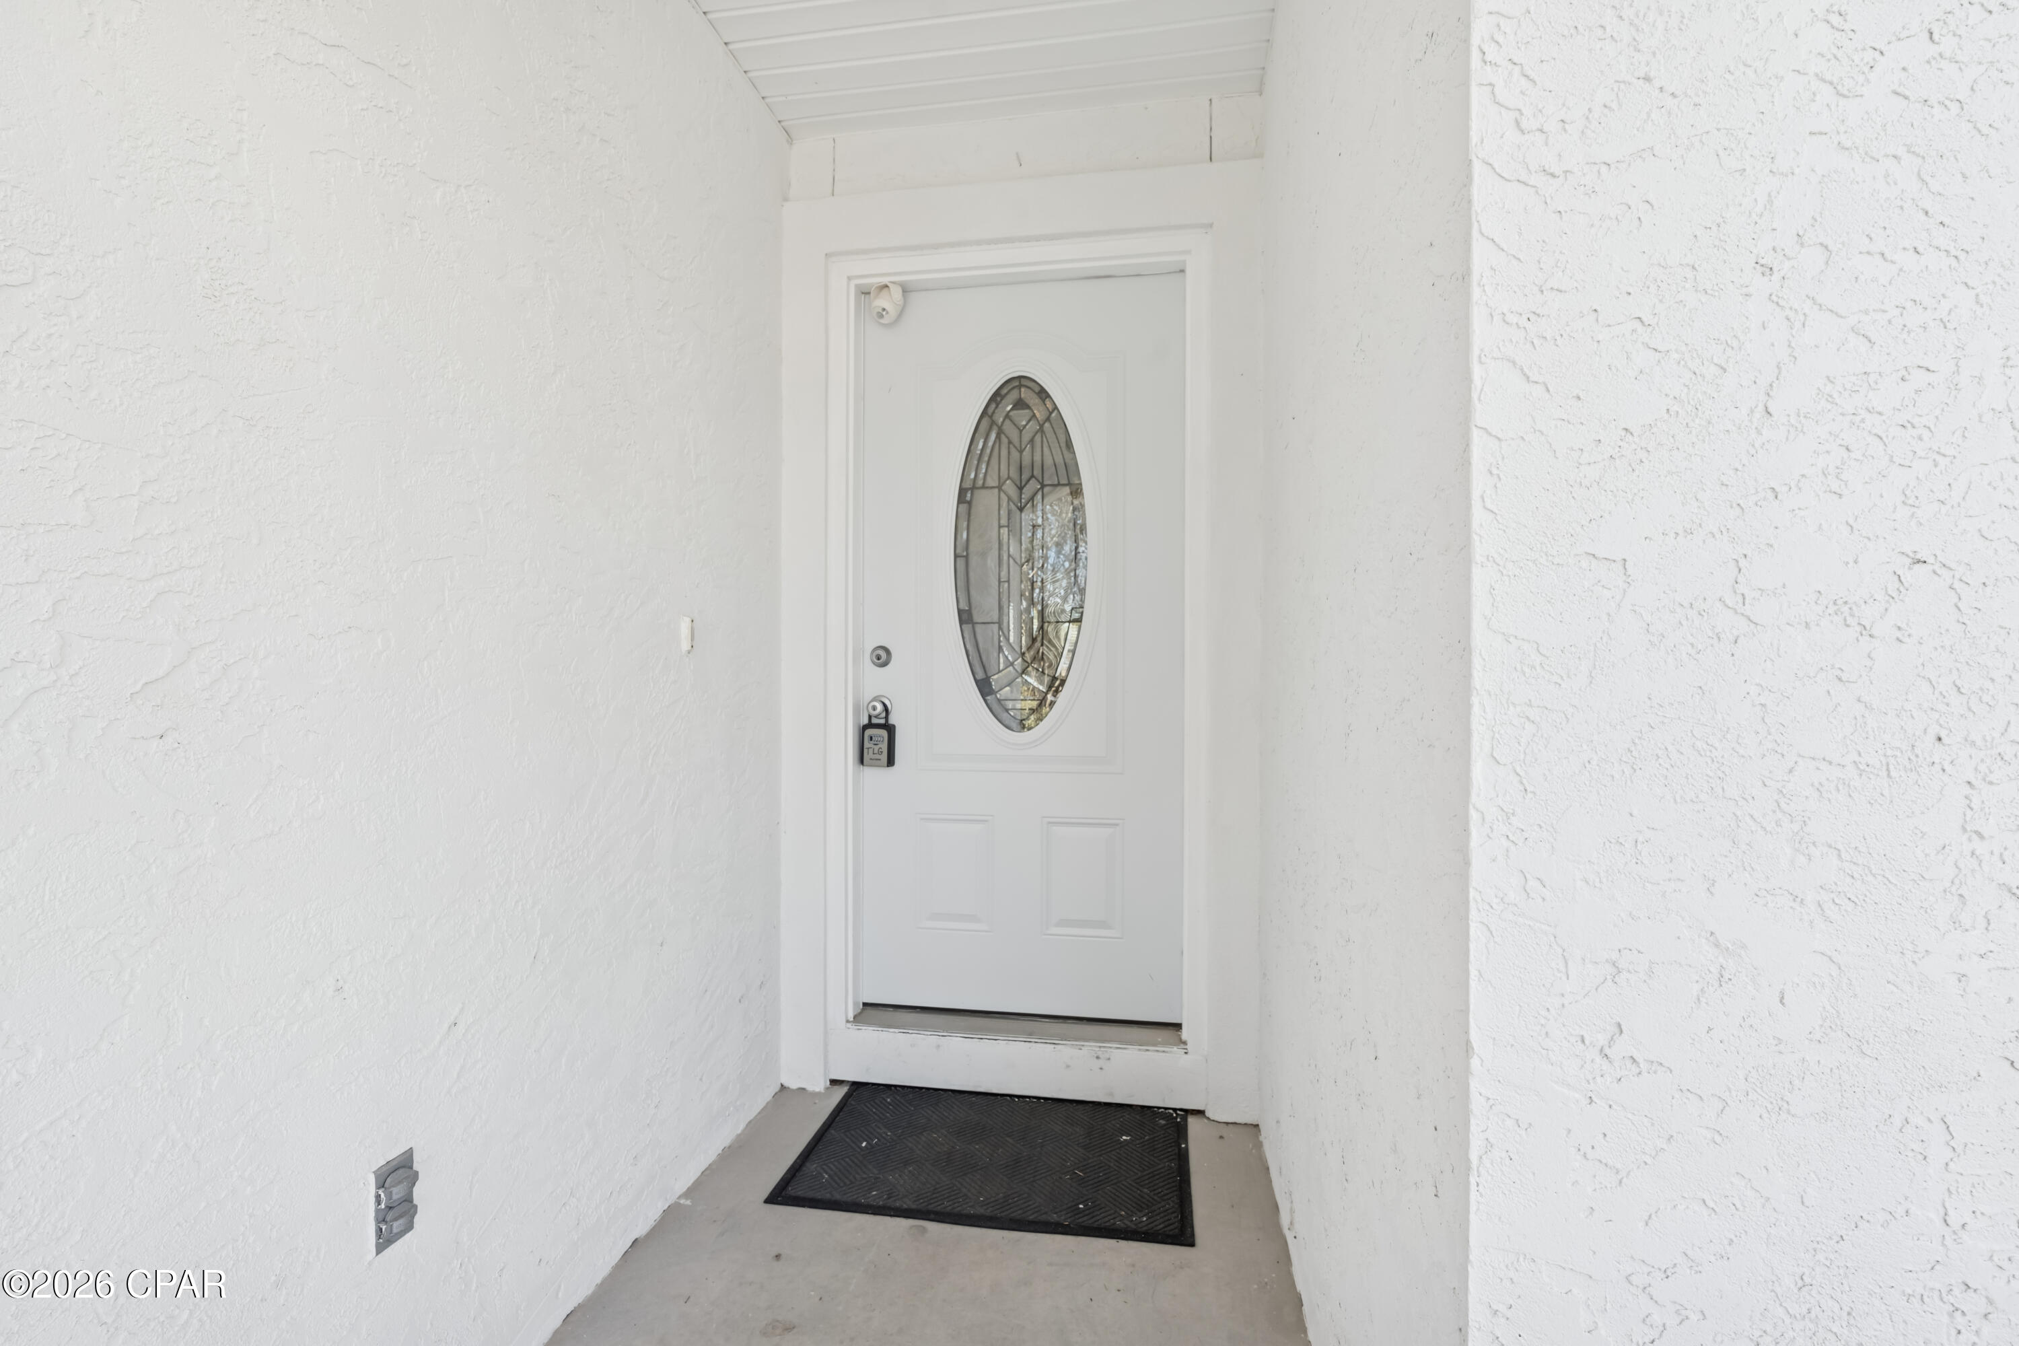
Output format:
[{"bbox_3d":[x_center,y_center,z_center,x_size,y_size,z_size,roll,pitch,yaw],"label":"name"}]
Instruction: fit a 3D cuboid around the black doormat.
[{"bbox_3d":[-0.030,1.124,2.127,0.905,0.012,0.575,0,1,9],"label":"black doormat"}]

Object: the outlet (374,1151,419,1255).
[{"bbox_3d":[-0.811,0.704,1.193,0.025,0.114,0.067,0,1,9],"label":"outlet"}]

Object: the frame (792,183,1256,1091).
[{"bbox_3d":[0.017,-0.071,2.404,1.260,2.400,0.150,0,1,9],"label":"frame"}]

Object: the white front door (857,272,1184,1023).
[{"bbox_3d":[0.029,-0.063,2.488,0.905,2.030,0.045,0,1,9],"label":"white front door"}]

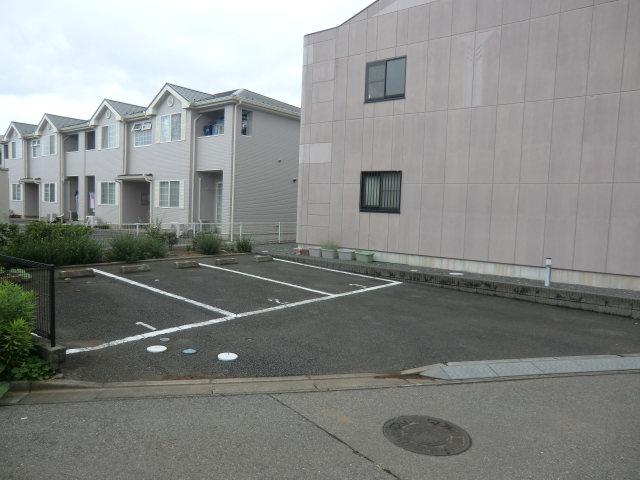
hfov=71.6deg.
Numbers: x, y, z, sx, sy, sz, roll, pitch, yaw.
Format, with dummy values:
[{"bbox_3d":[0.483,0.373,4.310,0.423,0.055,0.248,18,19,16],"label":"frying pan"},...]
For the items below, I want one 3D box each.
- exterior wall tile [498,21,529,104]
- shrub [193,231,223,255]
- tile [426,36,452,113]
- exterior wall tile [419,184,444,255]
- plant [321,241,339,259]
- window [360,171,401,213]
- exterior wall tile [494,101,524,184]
[{"bbox_3d":[4.431,-4.030,10.155,0.600,1.808,0.050,5,6,37],"label":"exterior wall tile"},{"bbox_3d":[-3.454,0.099,13.544,0.750,0.630,0.700,-4,7,-44],"label":"shrub"},{"bbox_3d":[3.000,-4.160,11.238,0.600,1.808,0.050,5,6,37],"label":"tile"},{"bbox_3d":[2.916,-0.508,11.568,0.600,1.881,0.050,5,6,37],"label":"exterior wall tile"},{"bbox_3d":[0.306,0.280,13.133,0.420,0.510,0.350,5,6,37],"label":"plant"},{"bbox_3d":[1.695,-1.344,12.475,1.299,1.180,0.120,5,6,36],"label":"window"},{"bbox_3d":[4.389,-2.232,10.316,0.600,1.827,0.060,5,6,37],"label":"exterior wall tile"}]

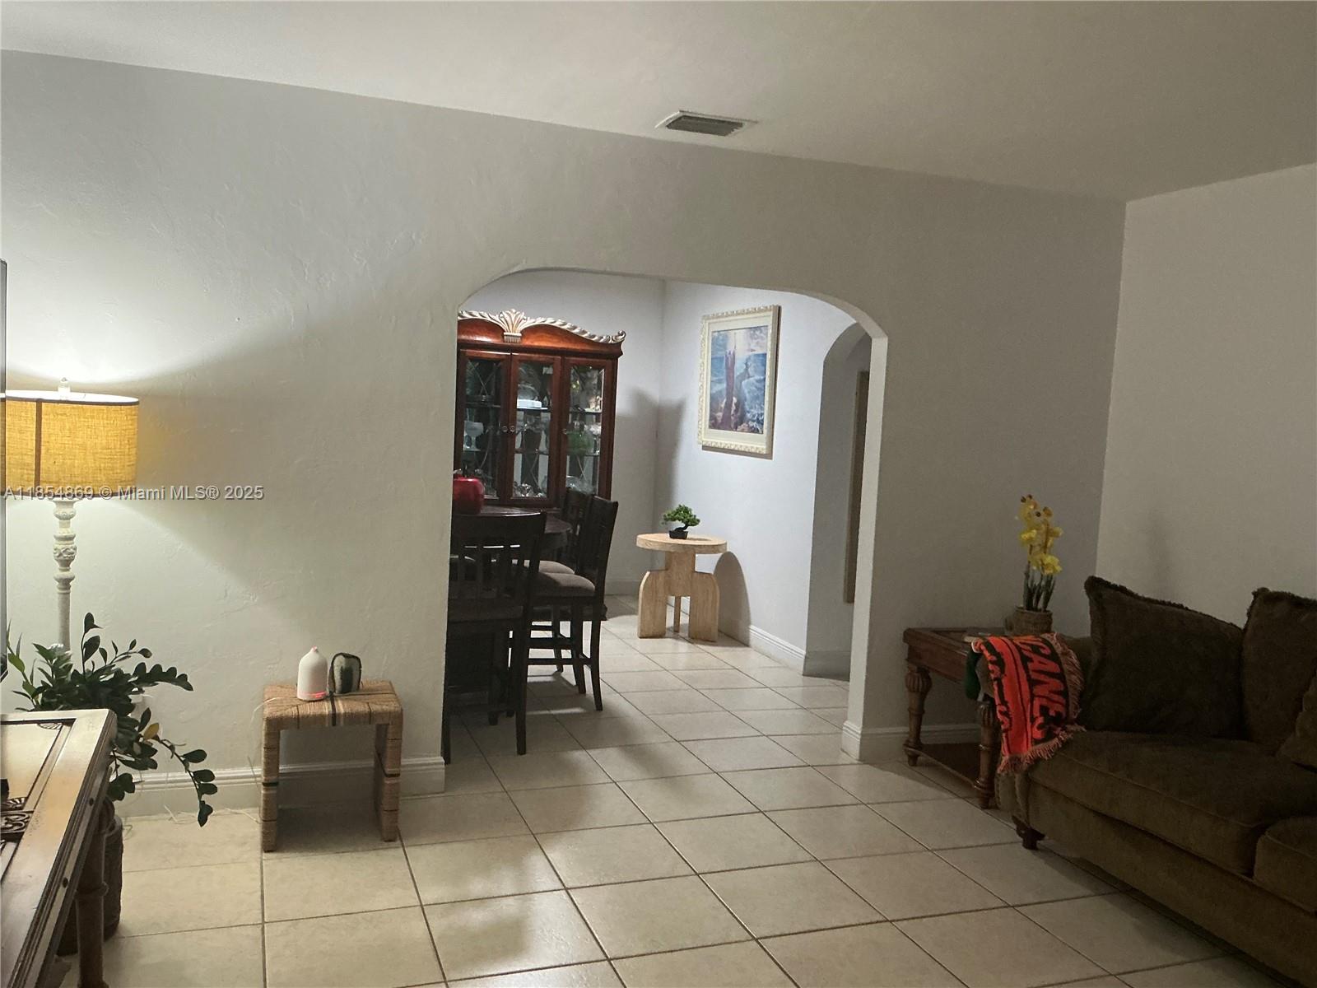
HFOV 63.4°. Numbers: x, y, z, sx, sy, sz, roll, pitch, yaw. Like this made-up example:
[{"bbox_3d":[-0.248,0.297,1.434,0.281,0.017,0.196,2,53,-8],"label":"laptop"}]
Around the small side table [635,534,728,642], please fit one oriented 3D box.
[{"bbox_3d":[0.144,0.623,7.084,0.548,0.647,0.548,3,4,0],"label":"small side table"}]

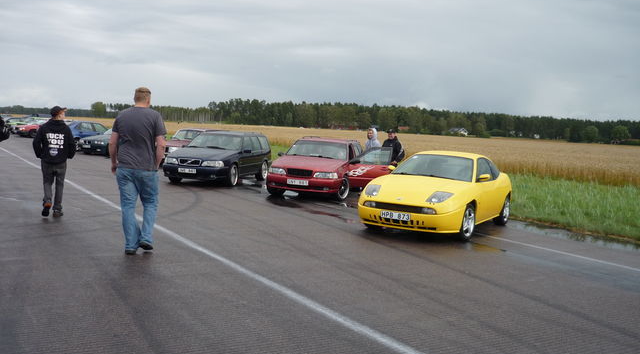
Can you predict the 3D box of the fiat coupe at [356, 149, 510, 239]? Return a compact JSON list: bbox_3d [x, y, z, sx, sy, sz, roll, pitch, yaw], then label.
[{"bbox_3d":[2.215,0.222,10.860,1.780,1.330,4.250,5,5,30],"label":"fiat coupe"}]

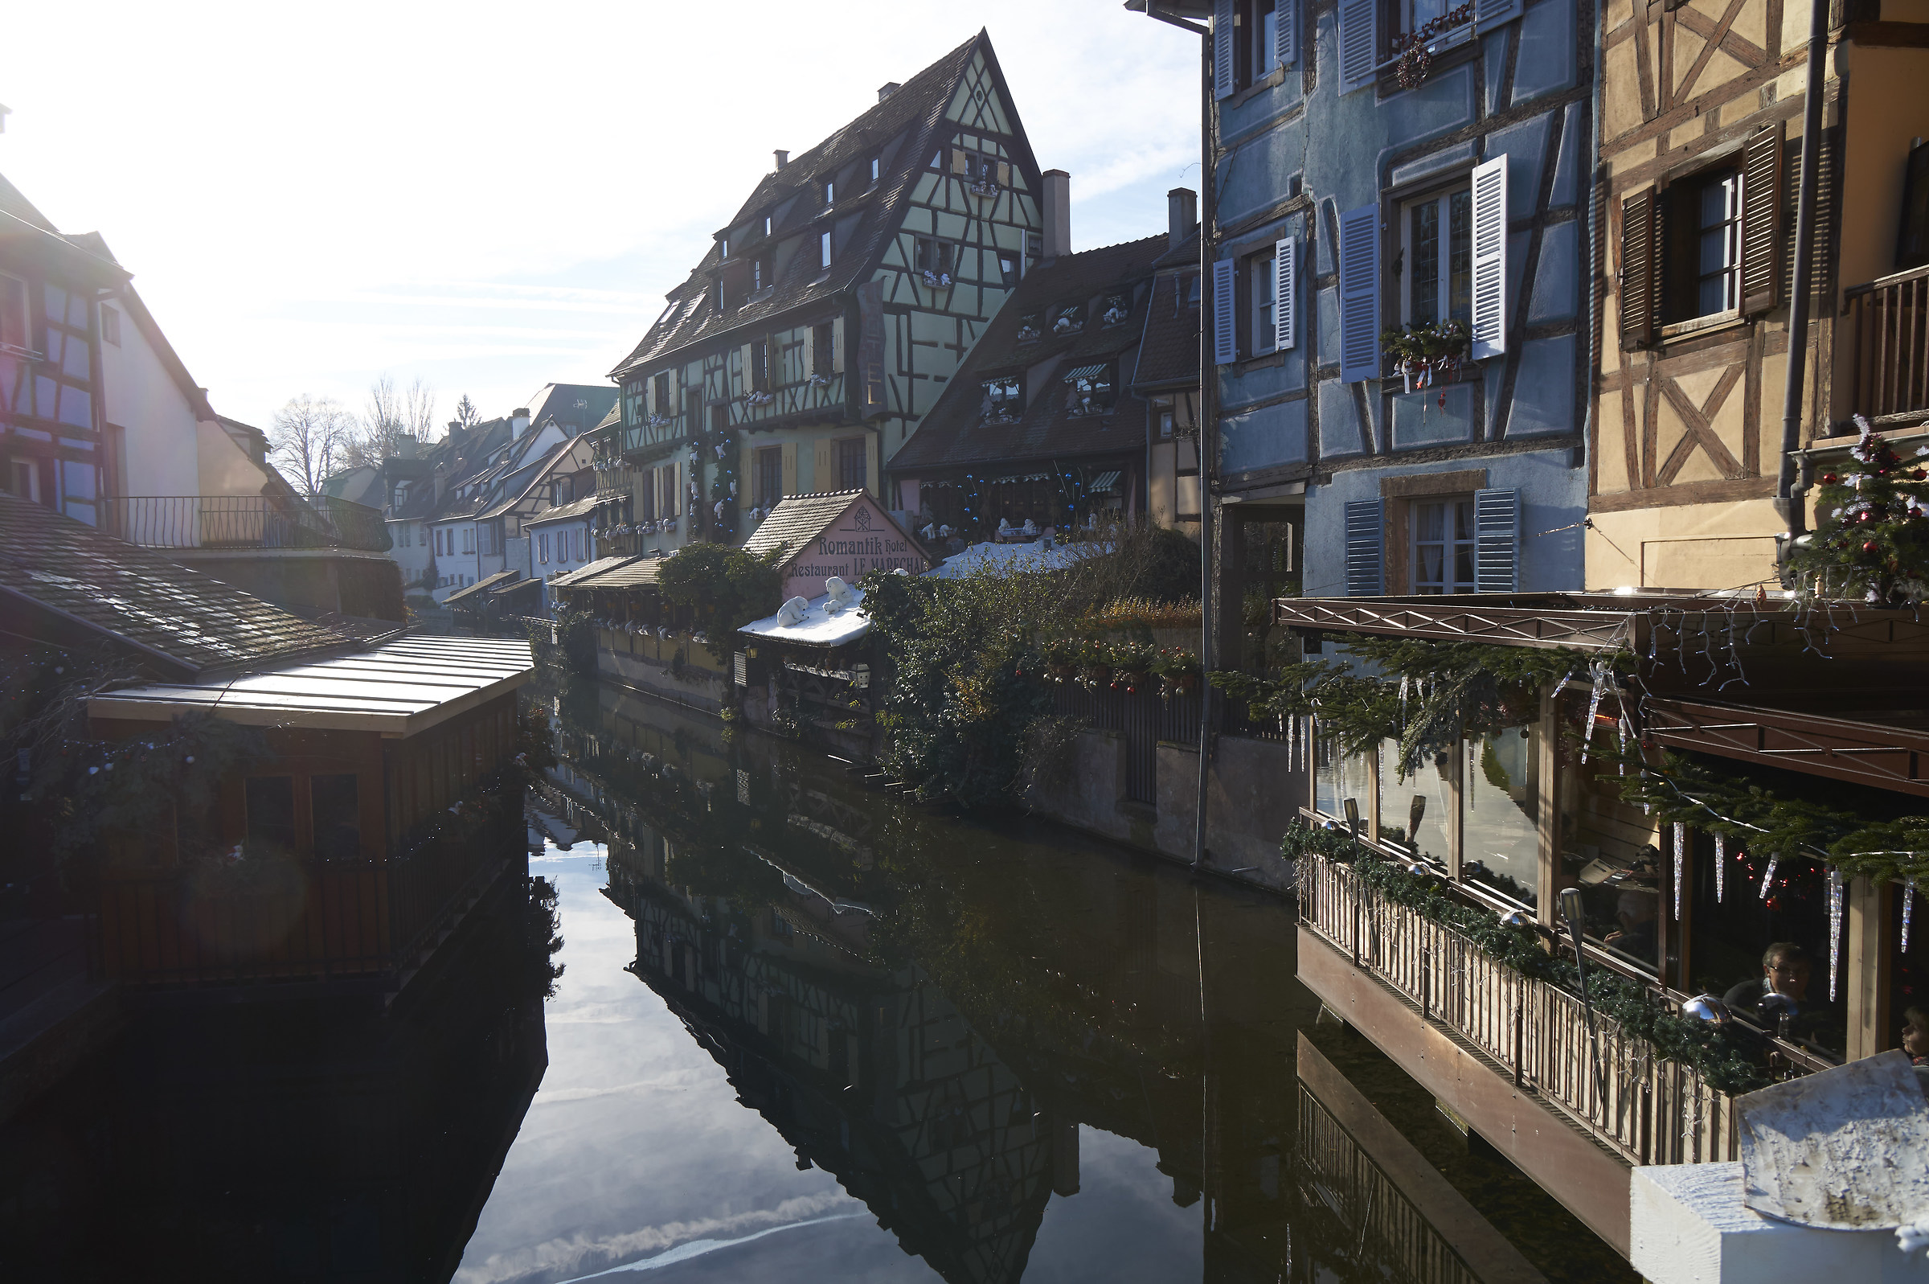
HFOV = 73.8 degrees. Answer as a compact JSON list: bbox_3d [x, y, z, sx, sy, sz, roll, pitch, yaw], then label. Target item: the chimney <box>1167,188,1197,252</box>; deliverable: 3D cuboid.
[{"bbox_3d":[5.919,-11.437,35.076,0.553,1.618,0.553,-4,4,-39],"label":"chimney"}]

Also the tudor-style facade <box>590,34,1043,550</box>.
[{"bbox_3d":[-4.495,-9.059,45.013,9.875,18.644,16.788,-4,4,-39],"label":"tudor-style facade"}]

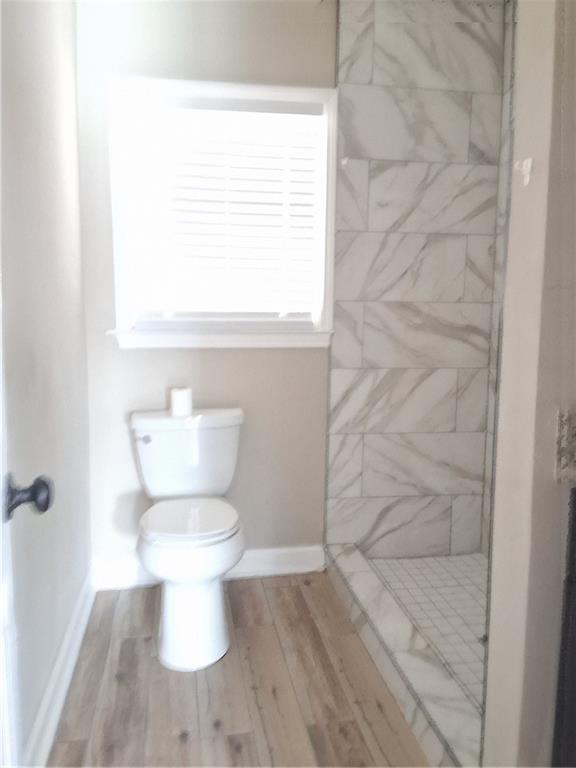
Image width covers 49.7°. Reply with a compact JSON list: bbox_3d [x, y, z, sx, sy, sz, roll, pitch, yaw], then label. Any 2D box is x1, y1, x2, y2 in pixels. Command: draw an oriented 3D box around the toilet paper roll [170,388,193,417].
[{"bbox_3d":[-0.438,0.074,2.562,0.088,0.108,0.088,-1,7,-10],"label":"toilet paper roll"}]

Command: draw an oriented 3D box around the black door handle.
[{"bbox_3d":[-0.384,0.167,0.920,0.066,0.066,0.066,-1,7,-15],"label":"black door handle"}]

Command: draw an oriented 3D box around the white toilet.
[{"bbox_3d":[-0.372,0.549,2.387,0.454,0.790,0.725,-1,7,-10],"label":"white toilet"}]

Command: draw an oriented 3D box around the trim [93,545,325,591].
[{"bbox_3d":[-0.351,0.828,2.810,1.027,0.132,0.017,-1,7,-10],"label":"trim"}]

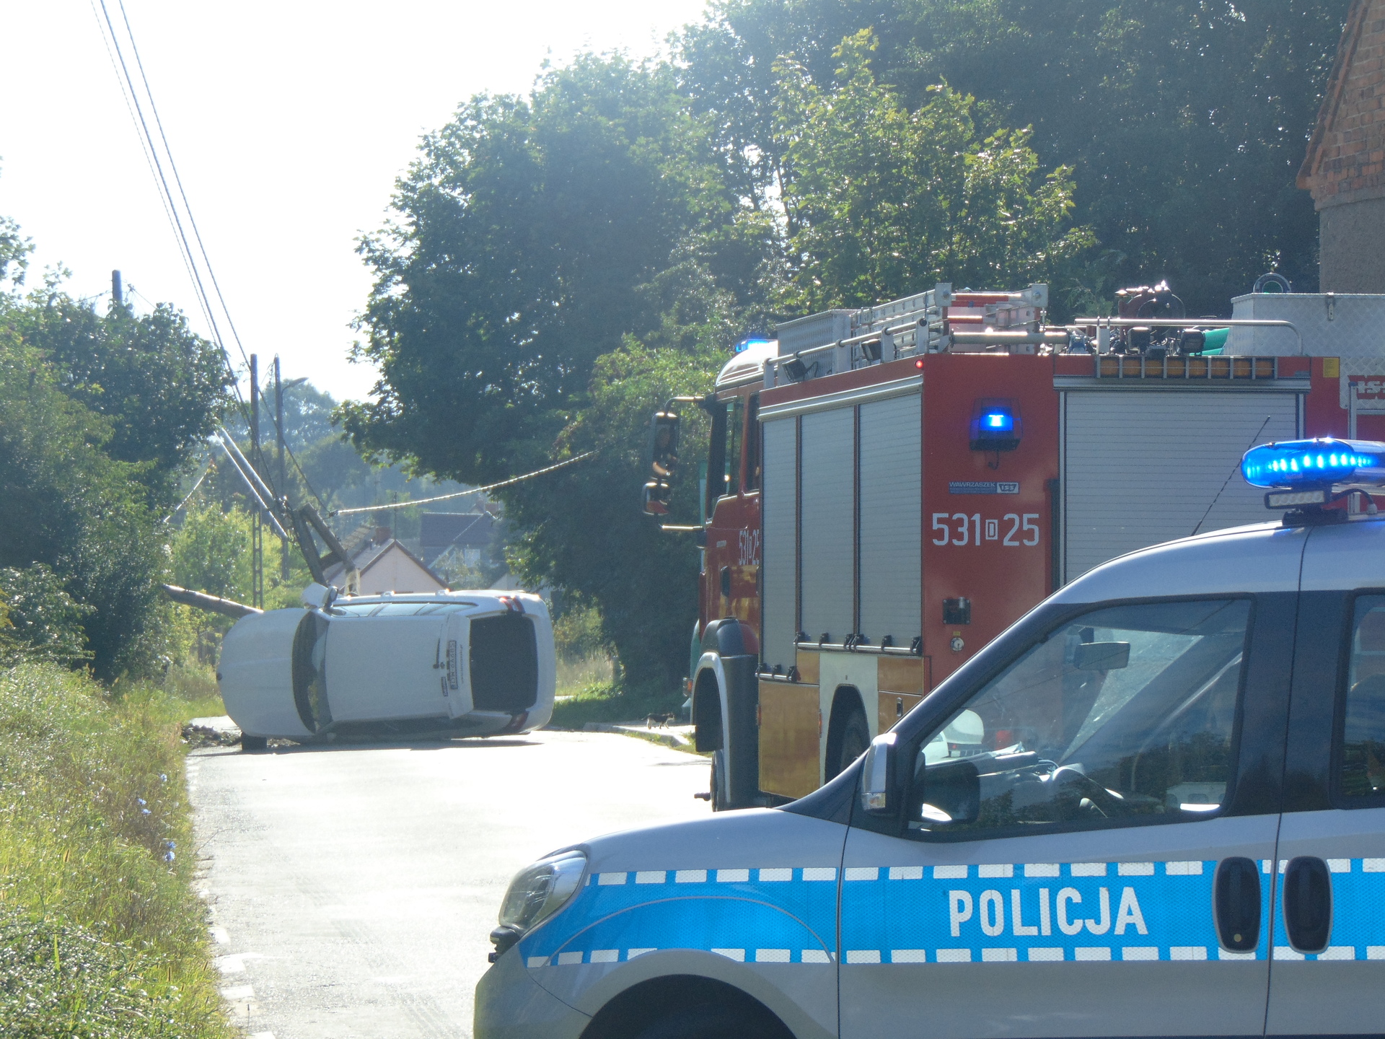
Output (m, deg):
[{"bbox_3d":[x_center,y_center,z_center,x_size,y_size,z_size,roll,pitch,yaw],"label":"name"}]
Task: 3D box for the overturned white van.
[{"bbox_3d":[-3.610,1.745,62.000,4.450,1.760,1.490,-4,-3,29],"label":"overturned white van"}]

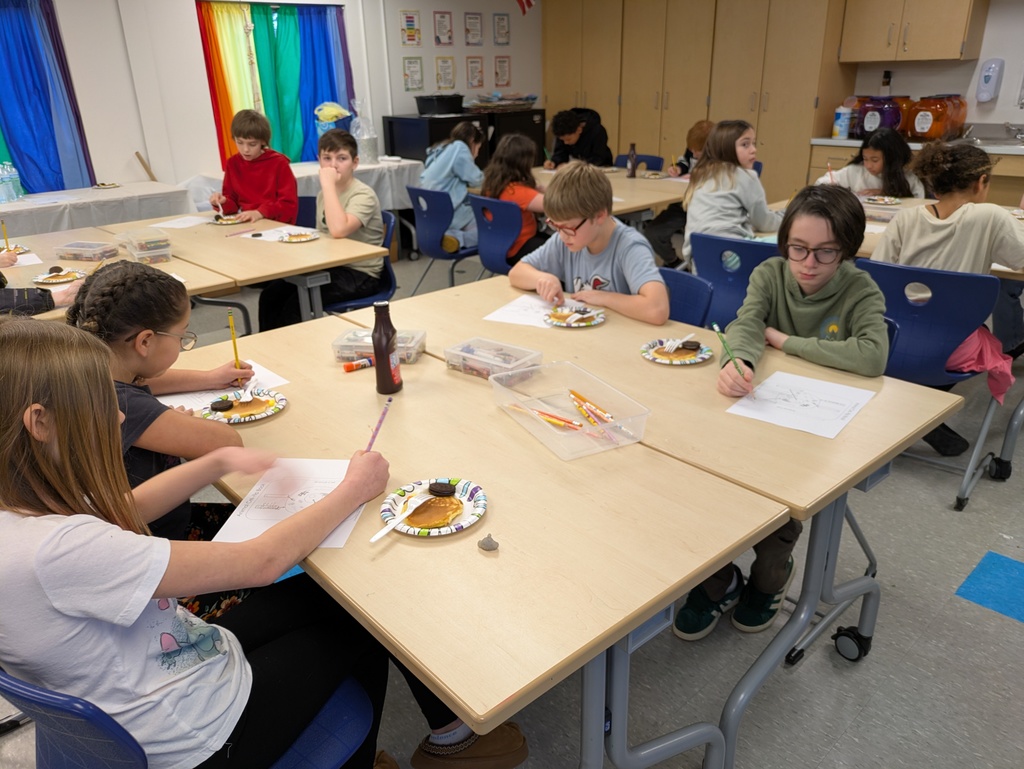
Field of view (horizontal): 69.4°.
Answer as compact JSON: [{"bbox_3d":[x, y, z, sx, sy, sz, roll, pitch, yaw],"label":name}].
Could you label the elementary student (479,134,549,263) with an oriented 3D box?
[{"bbox_3d":[0.155,-0.795,4.035,0.680,1.110,0.460,-18,28,-34],"label":"elementary student"}]

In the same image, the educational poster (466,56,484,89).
[{"bbox_3d":[-0.338,-2.957,7.015,0.210,0.272,0.010,-22,30,-40],"label":"educational poster"}]

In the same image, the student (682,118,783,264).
[{"bbox_3d":[0.988,-0.500,3.192,0.640,1.190,0.450,-16,27,-31],"label":"student"}]

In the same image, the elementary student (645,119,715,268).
[{"bbox_3d":[1.264,-1.242,5.028,0.660,1.060,0.460,-19,28,-37],"label":"elementary student"}]

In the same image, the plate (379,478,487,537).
[{"bbox_3d":[-0.128,0.200,1.208,0.177,0.022,0.177,-1,23,1],"label":"plate"}]

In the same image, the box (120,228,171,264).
[{"bbox_3d":[-1.365,-0.503,2.746,0.112,0.100,0.200,-20,29,-36],"label":"box"}]

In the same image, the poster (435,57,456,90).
[{"bbox_3d":[-0.600,-2.830,6.741,0.208,0.278,0.010,-20,29,-36],"label":"poster"}]

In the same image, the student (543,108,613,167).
[{"bbox_3d":[0.545,-1.466,5.630,0.540,1.160,0.450,-21,30,-39],"label":"student"}]

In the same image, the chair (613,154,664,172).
[{"bbox_3d":[0.776,-1.236,5.417,0.500,0.810,0.450,-20,29,-36],"label":"chair"}]

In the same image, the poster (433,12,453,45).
[{"bbox_3d":[-0.618,-3.206,6.670,0.010,0.276,0.213,20,31,41],"label":"poster"}]

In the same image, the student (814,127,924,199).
[{"bbox_3d":[1.973,-0.855,4.076,0.620,1.060,0.500,-19,28,-37],"label":"student"}]

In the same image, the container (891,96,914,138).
[{"bbox_3d":[2.872,-1.983,5.484,0.250,0.290,0.250,-22,30,-40],"label":"container"}]

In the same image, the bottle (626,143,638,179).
[{"bbox_3d":[0.780,-1.447,4.789,0.062,0.204,0.062,-19,28,-37],"label":"bottle"}]

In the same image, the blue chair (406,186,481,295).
[{"bbox_3d":[-0.267,-0.780,4.375,0.520,0.790,0.470,-19,28,-37],"label":"blue chair"}]

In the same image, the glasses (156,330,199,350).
[{"bbox_3d":[-0.610,-0.081,1.225,0.131,0.045,0.128,14,3,32],"label":"glasses"}]

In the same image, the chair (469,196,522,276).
[{"bbox_3d":[0.095,-0.685,4.243,0.530,0.810,0.480,-19,28,-36],"label":"chair"}]

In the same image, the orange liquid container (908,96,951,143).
[{"bbox_3d":[2.812,-1.797,4.985,0.250,0.285,0.250,20,31,41],"label":"orange liquid container"}]

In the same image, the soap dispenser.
[{"bbox_3d":[3.043,-1.930,4.702,0.110,0.270,0.125,-19,28,-37],"label":"soap dispenser"}]

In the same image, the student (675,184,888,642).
[{"bbox_3d":[0.661,0.106,1.833,0.590,1.165,0.420,-21,30,-38],"label":"student"}]

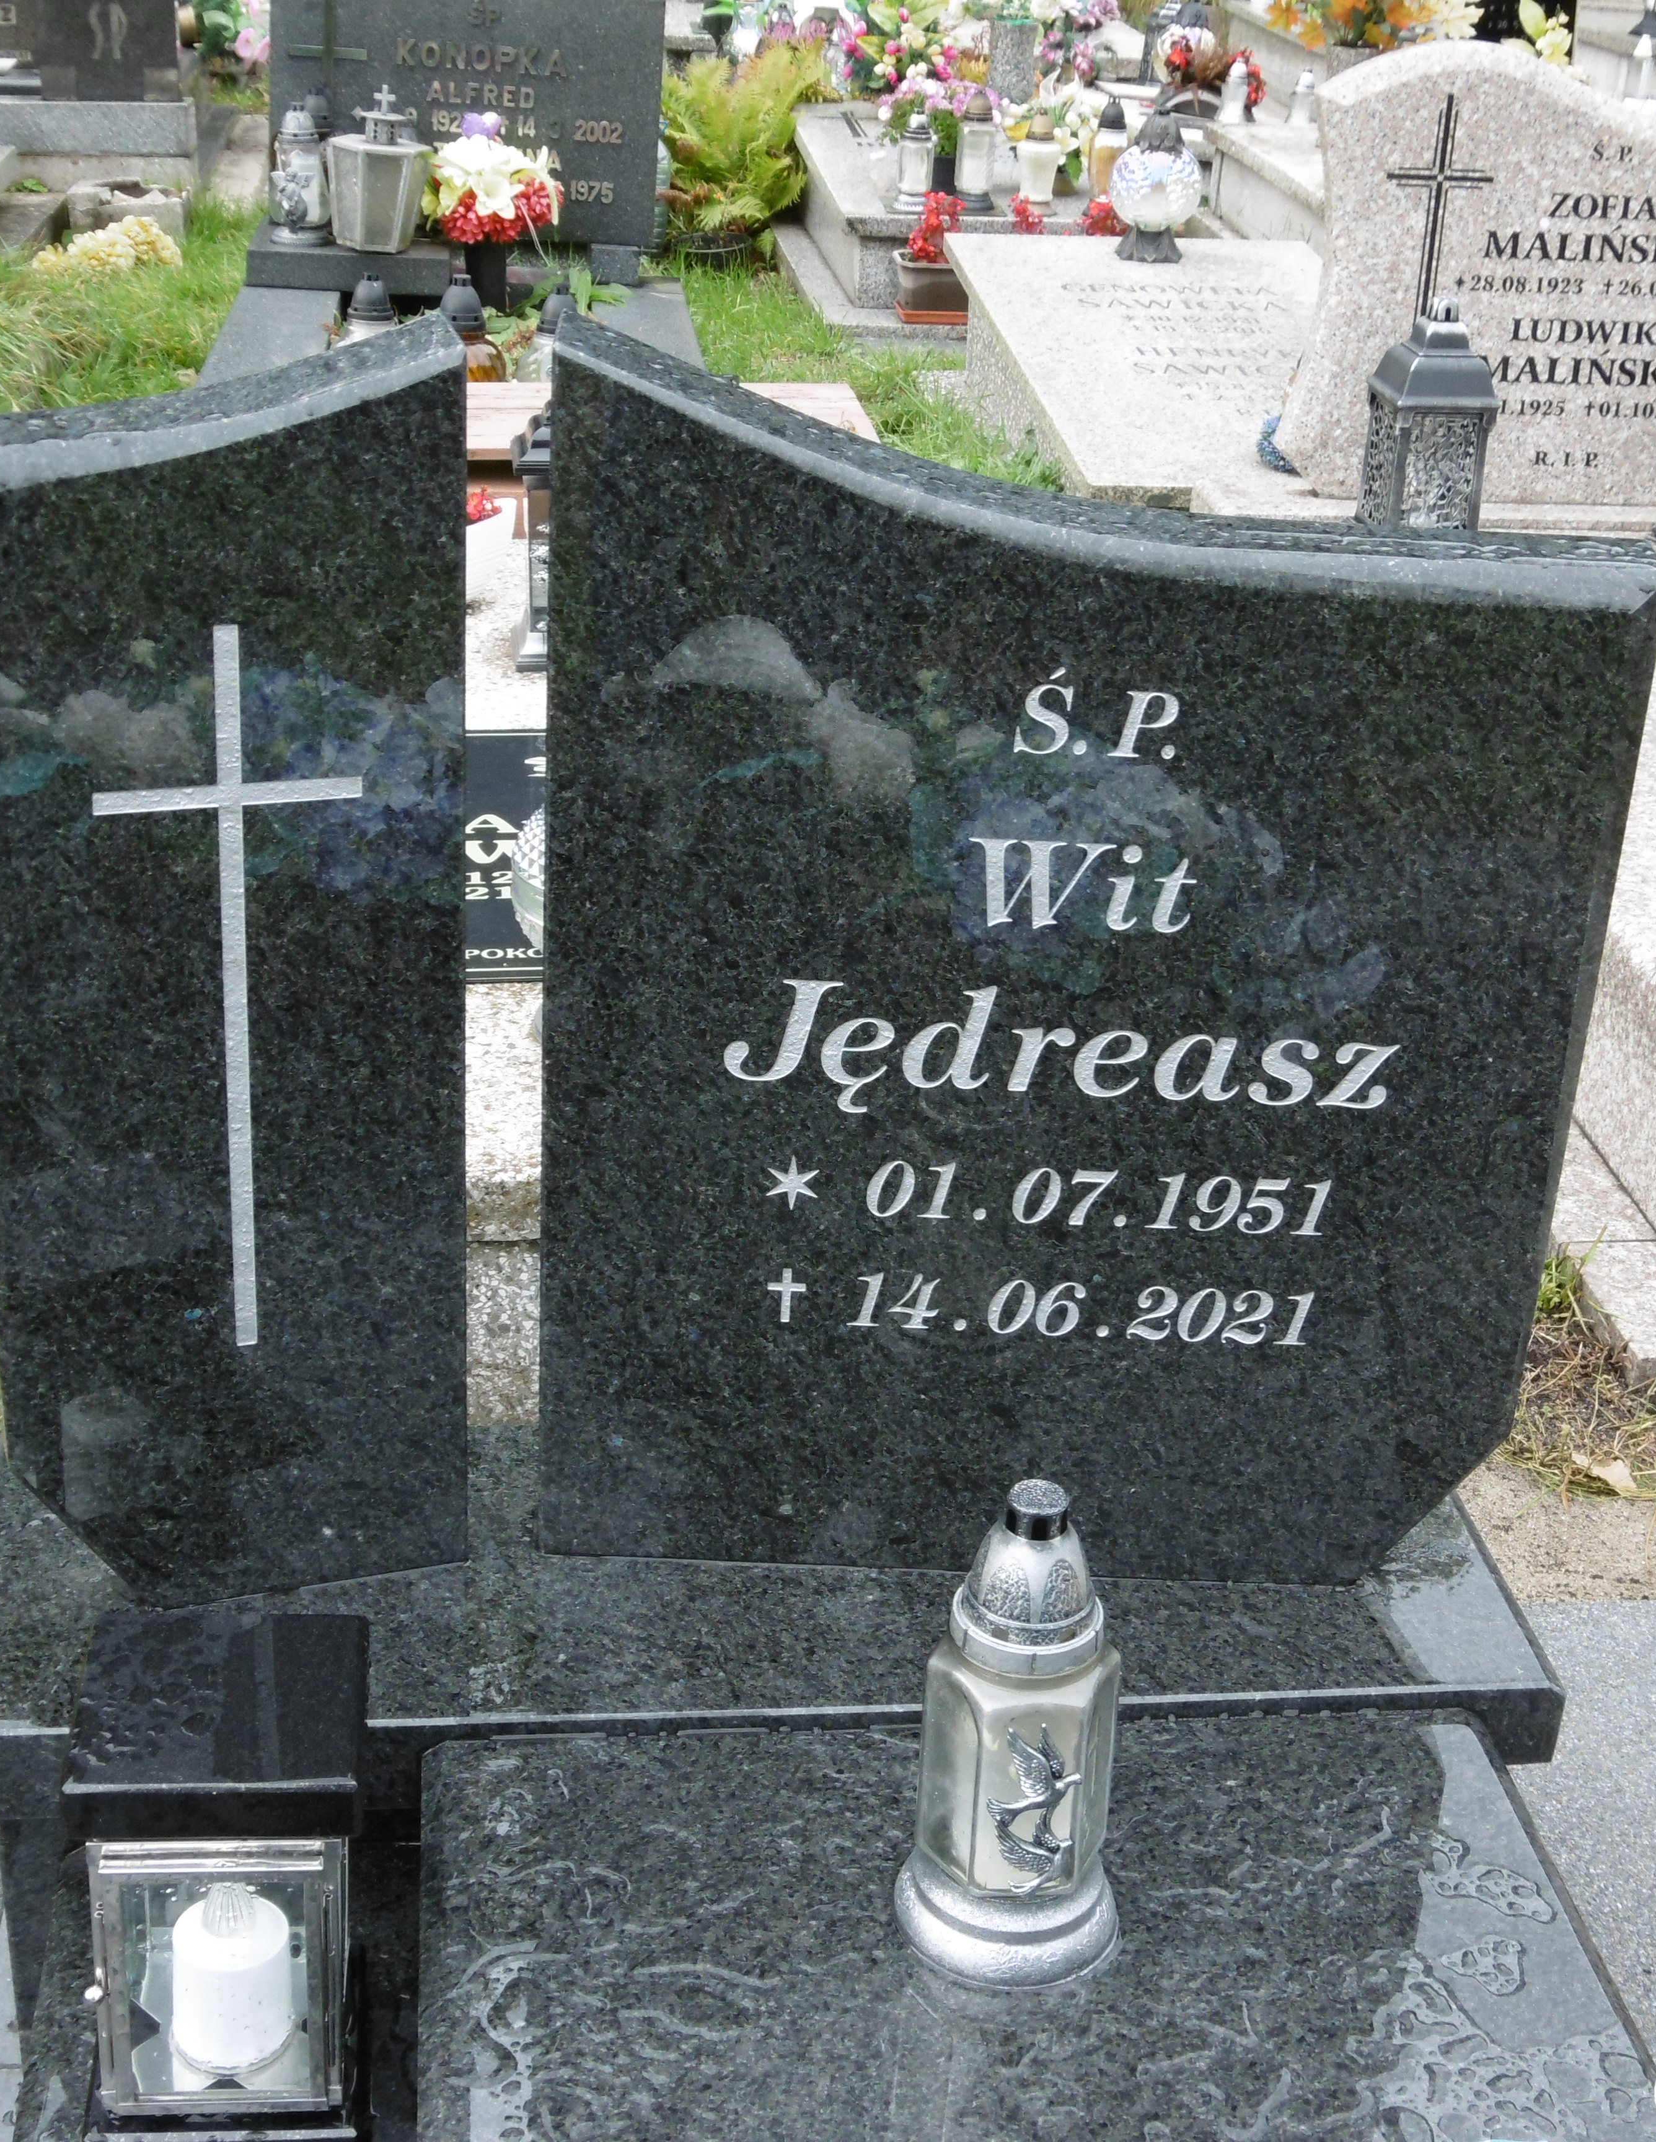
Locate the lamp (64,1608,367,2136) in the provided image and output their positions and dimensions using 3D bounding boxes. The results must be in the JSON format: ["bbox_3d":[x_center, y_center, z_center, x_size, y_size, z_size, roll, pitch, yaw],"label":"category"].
[{"bbox_3d":[-0.322,0.447,1.688,0.147,0.265,0.150,0,25,-7],"label":"lamp"}]

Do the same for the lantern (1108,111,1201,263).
[{"bbox_3d":[0.562,-1.489,5.262,0.156,0.231,0.156,0,27,-7],"label":"lantern"}]

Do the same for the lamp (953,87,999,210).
[{"bbox_3d":[0.328,-1.992,6.755,0.090,0.238,0.090,0,25,-7],"label":"lamp"}]

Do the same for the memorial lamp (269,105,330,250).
[{"bbox_3d":[-0.984,-1.673,5.827,0.110,0.248,0.110,4,25,2],"label":"memorial lamp"}]

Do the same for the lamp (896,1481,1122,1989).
[{"bbox_3d":[0.106,0.347,1.708,0.128,0.281,0.128,3,25,0],"label":"lamp"}]

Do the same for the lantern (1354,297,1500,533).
[{"bbox_3d":[0.824,-0.878,4.253,0.180,0.345,0.180,0,25,-7],"label":"lantern"}]

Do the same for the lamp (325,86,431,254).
[{"bbox_3d":[-0.798,-1.596,5.500,0.185,0.265,0.180,0,27,-7],"label":"lamp"}]

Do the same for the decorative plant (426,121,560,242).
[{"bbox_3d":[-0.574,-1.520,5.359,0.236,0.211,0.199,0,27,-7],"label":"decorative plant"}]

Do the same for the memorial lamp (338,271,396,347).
[{"bbox_3d":[-0.713,-1.110,4.816,0.105,0.222,0.105,0,27,-7],"label":"memorial lamp"}]

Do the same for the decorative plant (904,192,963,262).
[{"bbox_3d":[0.203,-1.636,6.074,0.117,0.147,0.110,0,27,-7],"label":"decorative plant"}]

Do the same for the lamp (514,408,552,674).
[{"bbox_3d":[-0.243,-0.587,3.192,0.142,0.330,0.142,0,27,-7],"label":"lamp"}]

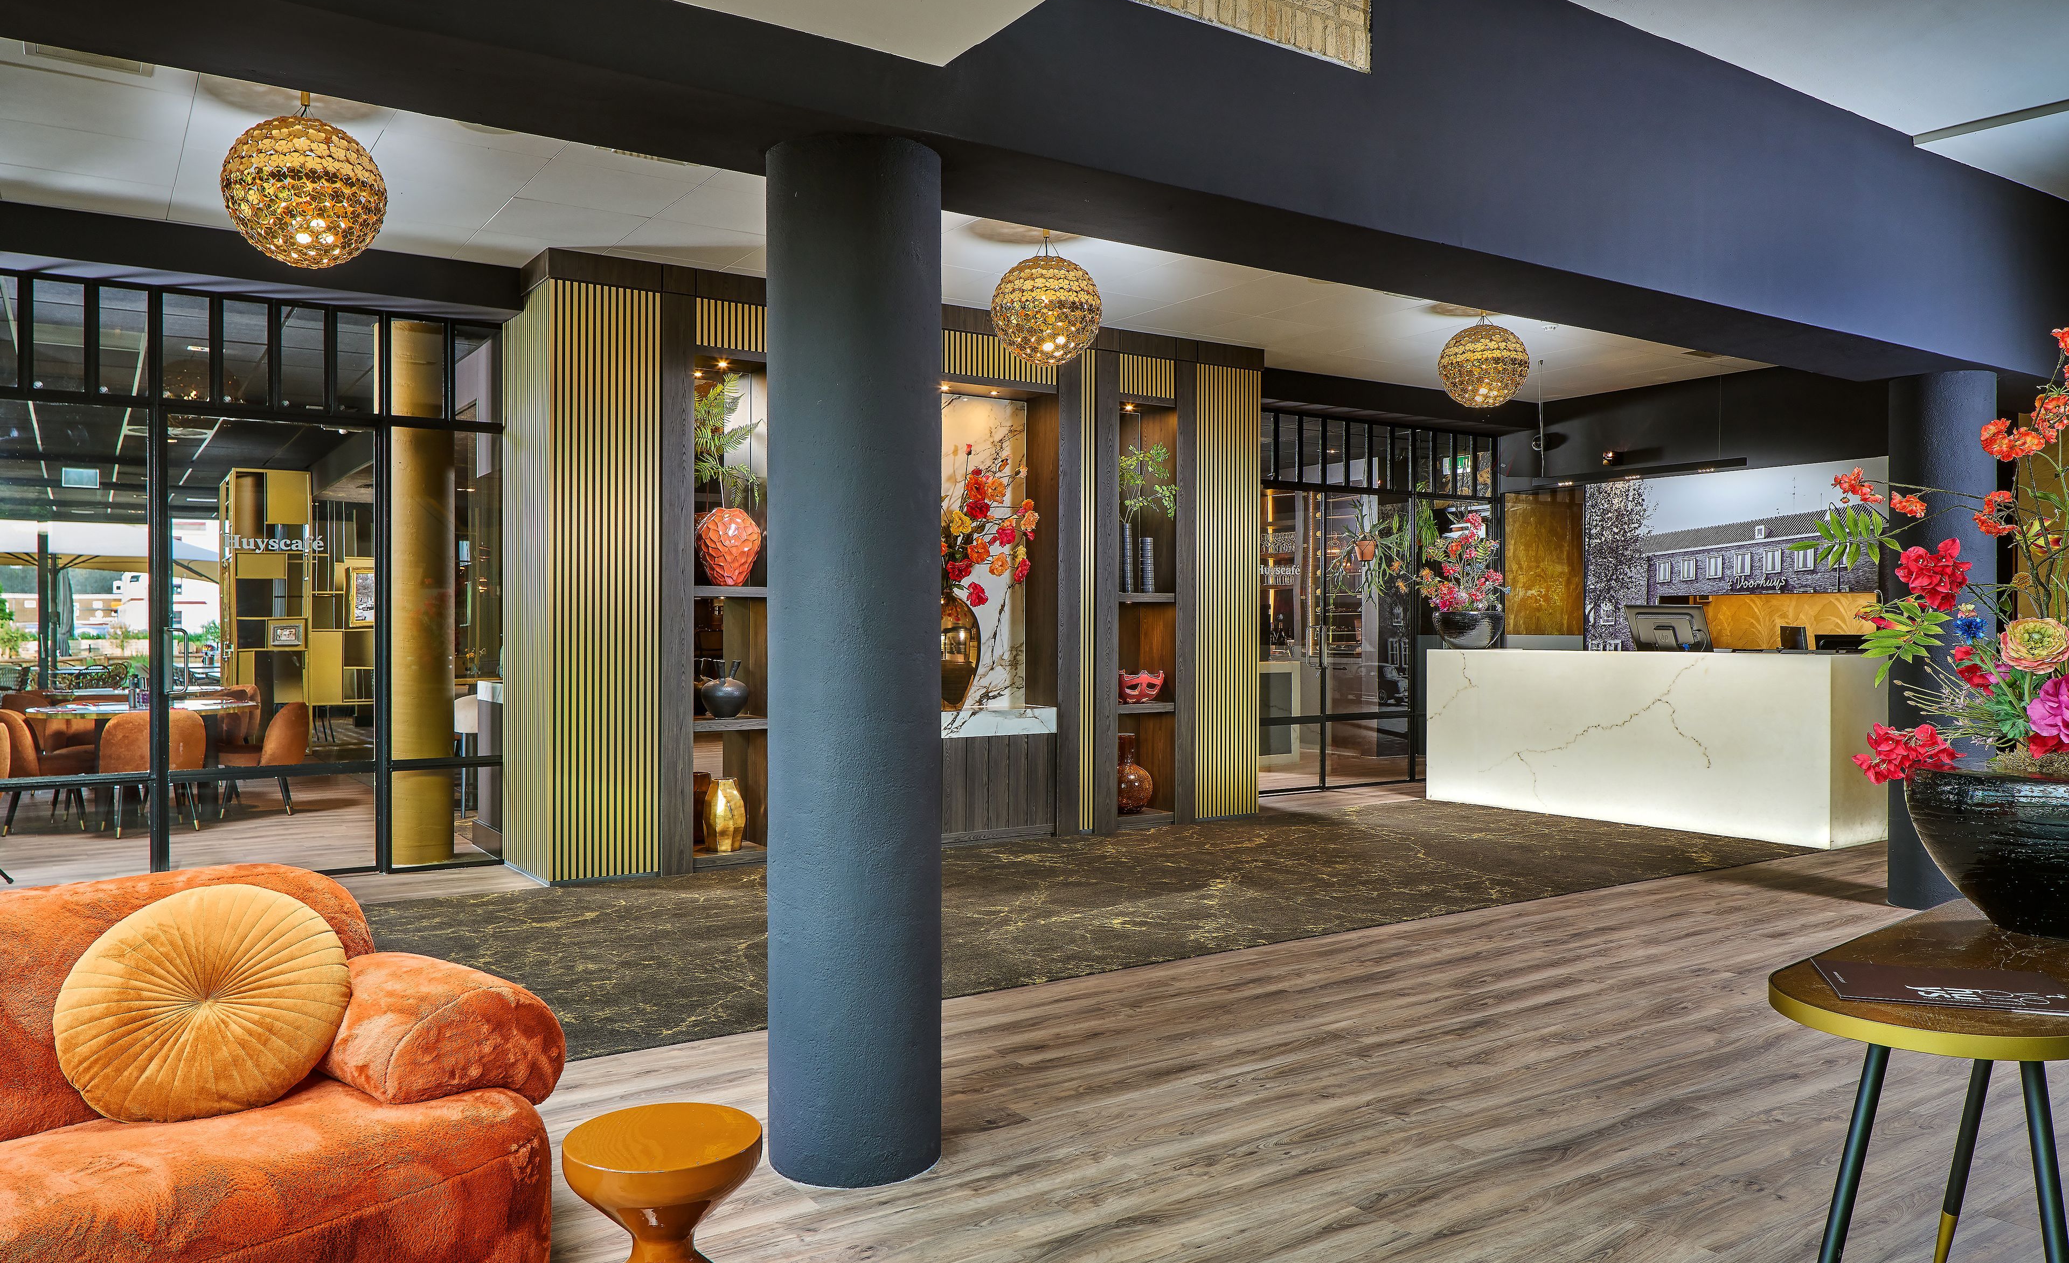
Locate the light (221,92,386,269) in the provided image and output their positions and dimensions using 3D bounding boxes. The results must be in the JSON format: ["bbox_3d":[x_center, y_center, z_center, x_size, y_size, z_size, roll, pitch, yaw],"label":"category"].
[{"bbox_3d":[-2.485,-1.546,4.697,0.504,0.612,0.504,0,0,-33],"label":"light"}]

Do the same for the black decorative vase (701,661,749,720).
[{"bbox_3d":[-1.675,0.315,7.482,0.255,0.310,0.250,0,0,-32],"label":"black decorative vase"}]

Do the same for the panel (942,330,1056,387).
[{"bbox_3d":[-0.439,-1.621,8.067,1.340,0.250,0.040,0,0,-32],"label":"panel"}]

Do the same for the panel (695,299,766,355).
[{"bbox_3d":[-1.566,-1.597,7.247,0.452,0.246,0.050,0,0,-33],"label":"panel"}]

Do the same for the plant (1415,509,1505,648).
[{"bbox_3d":[3.198,-0.392,10.356,0.580,1.062,0.620,0,0,0],"label":"plant"}]

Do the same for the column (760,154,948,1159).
[{"bbox_3d":[-0.433,0.069,3.337,0.416,2.384,0.416,0,0,0],"label":"column"}]

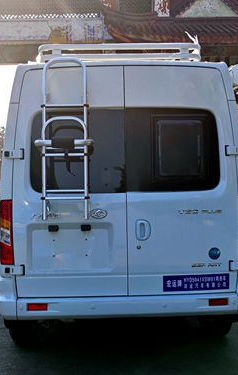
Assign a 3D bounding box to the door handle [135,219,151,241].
[{"bbox_3d":[0.186,0.327,2.626,0.120,0.165,0.035,-1,2,-1],"label":"door handle"}]

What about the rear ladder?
[{"bbox_3d":[-0.394,-0.349,2.501,0.410,1.175,0.160,-1,-4,-1],"label":"rear ladder"}]

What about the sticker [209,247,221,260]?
[{"bbox_3d":[0.733,0.505,2.642,0.093,0.097,0.005,-1,2,-1],"label":"sticker"}]

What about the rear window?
[{"bbox_3d":[0.048,-0.282,2.633,1.440,0.640,0.050,-1,-3,-1],"label":"rear window"}]

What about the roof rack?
[{"bbox_3d":[-0.013,-1.111,3.728,1.366,0.200,1.700,-1,2,-1],"label":"roof rack"}]

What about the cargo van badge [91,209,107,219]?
[{"bbox_3d":[-0.148,0.201,2.620,0.129,0.081,0.015,-1,1,-1],"label":"cargo van badge"}]

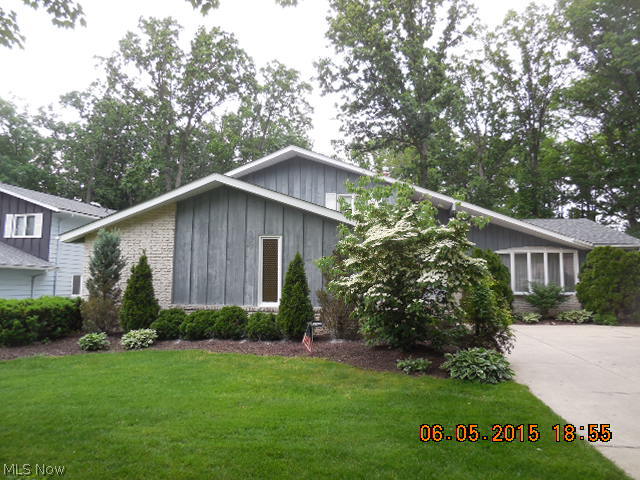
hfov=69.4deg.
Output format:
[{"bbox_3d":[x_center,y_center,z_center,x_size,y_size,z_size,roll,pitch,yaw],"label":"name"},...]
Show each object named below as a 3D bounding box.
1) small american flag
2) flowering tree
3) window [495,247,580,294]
[{"bbox_3d":[-0.212,1.656,7.850,0.160,0.500,0.100,1,-6,0],"label":"small american flag"},{"bbox_3d":[1.535,0.474,8.600,3.050,3.050,2.800,1,-6,0],"label":"flowering tree"},{"bbox_3d":[7.028,0.983,14.900,2.500,1.520,0.350,-1,-6,11],"label":"window"}]

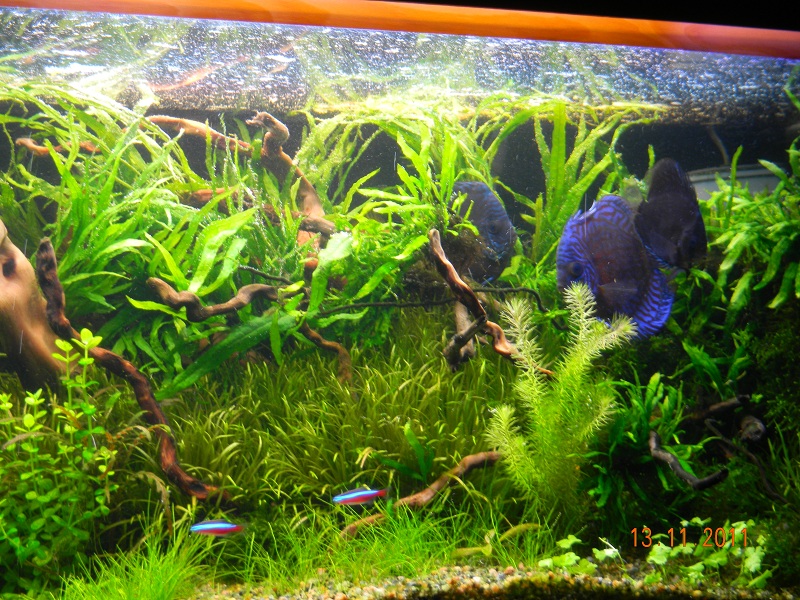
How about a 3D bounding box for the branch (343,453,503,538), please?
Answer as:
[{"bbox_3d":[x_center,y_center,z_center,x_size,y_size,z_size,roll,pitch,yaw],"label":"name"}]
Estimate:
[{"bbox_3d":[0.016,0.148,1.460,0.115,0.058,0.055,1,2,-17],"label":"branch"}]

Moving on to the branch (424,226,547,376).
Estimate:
[{"bbox_3d":[0.073,0.000,1.560,0.092,0.110,0.060,1,2,-9],"label":"branch"}]

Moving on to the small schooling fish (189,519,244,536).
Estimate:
[{"bbox_3d":[-0.137,0.170,1.430,0.041,0.013,0.007,1,2,-3],"label":"small schooling fish"}]

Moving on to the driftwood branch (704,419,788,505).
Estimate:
[{"bbox_3d":[0.284,0.132,1.570,0.066,0.066,0.045,1,2,-6],"label":"driftwood branch"}]

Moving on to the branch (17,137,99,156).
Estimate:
[{"bbox_3d":[-0.304,-0.136,1.700,0.074,0.017,0.030,1,2,0],"label":"branch"}]

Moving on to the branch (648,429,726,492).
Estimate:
[{"bbox_3d":[0.231,0.129,1.540,0.059,0.044,0.035,1,2,-6],"label":"branch"}]

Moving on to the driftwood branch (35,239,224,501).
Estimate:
[{"bbox_3d":[-0.211,0.054,1.500,0.140,0.196,0.075,1,2,-11],"label":"driftwood branch"}]

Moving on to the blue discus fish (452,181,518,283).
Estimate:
[{"bbox_3d":[0.074,-0.061,1.720,0.090,0.092,0.030,2,2,31],"label":"blue discus fish"}]

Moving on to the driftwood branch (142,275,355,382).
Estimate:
[{"bbox_3d":[-0.126,0.025,1.600,0.168,0.082,0.060,1,2,-6],"label":"driftwood branch"}]

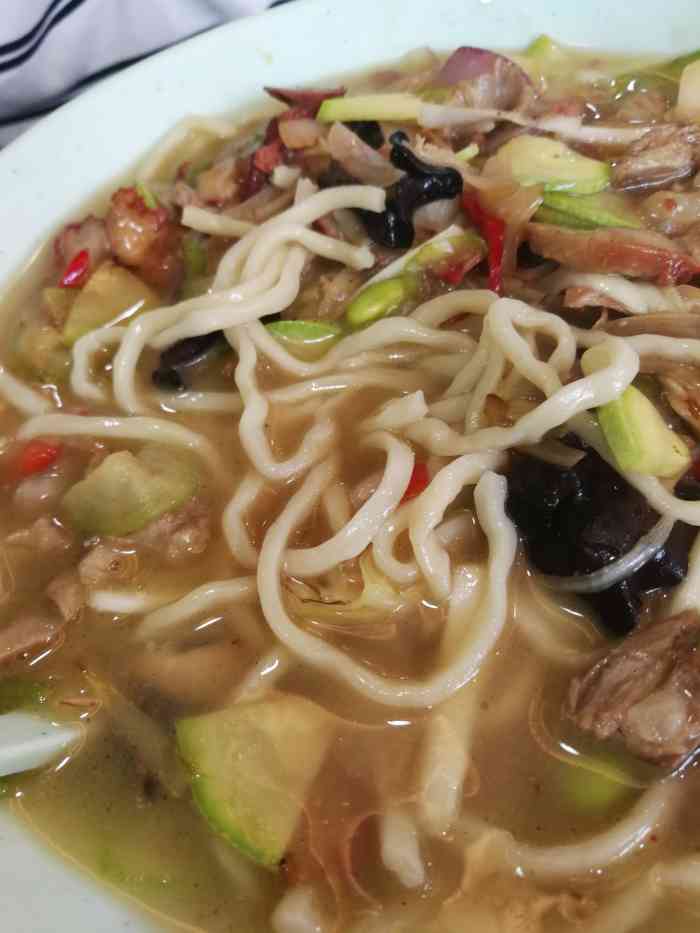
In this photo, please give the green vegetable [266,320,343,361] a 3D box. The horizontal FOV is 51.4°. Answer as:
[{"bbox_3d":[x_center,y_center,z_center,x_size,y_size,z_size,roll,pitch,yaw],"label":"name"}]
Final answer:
[{"bbox_3d":[-0.011,-0.031,0.180,0.017,0.006,0.010,7,60,8],"label":"green vegetable"}]

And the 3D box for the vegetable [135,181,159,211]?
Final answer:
[{"bbox_3d":[-0.050,-0.067,0.179,0.003,0.004,0.008,-34,56,-14],"label":"vegetable"}]

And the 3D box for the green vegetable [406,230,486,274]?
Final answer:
[{"bbox_3d":[0.020,-0.044,0.151,0.016,0.005,0.006,-31,55,-12],"label":"green vegetable"}]

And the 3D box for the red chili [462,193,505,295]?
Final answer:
[{"bbox_3d":[0.028,-0.046,0.151,0.005,0.007,0.023,-16,53,-1],"label":"red chili"}]

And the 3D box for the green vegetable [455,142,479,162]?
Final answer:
[{"bbox_3d":[0.032,-0.087,0.202,0.007,0.003,0.003,-39,64,-17],"label":"green vegetable"}]

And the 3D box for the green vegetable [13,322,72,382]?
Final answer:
[{"bbox_3d":[-0.078,-0.029,0.185,0.011,0.010,0.012,1,59,5],"label":"green vegetable"}]

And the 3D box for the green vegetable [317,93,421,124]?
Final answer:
[{"bbox_3d":[0.005,-0.094,0.191,0.026,0.004,0.006,5,56,14],"label":"green vegetable"}]

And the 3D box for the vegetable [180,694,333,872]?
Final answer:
[{"bbox_3d":[-0.019,0.058,0.133,0.030,0.008,0.028,-4,59,2],"label":"vegetable"}]

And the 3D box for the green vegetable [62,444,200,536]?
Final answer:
[{"bbox_3d":[-0.049,0.005,0.162,0.026,0.009,0.016,-18,60,-7],"label":"green vegetable"}]

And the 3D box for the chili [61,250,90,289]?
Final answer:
[{"bbox_3d":[-0.066,-0.048,0.175,0.004,0.004,0.011,14,58,19],"label":"chili"}]

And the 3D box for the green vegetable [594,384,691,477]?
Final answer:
[{"bbox_3d":[0.060,-0.010,0.153,0.012,0.010,0.021,-17,60,-6],"label":"green vegetable"}]

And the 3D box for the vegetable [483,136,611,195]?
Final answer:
[{"bbox_3d":[0.053,-0.082,0.199,0.032,0.010,0.015,4,60,6],"label":"vegetable"}]

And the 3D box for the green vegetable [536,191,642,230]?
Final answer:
[{"bbox_3d":[0.063,-0.068,0.193,0.025,0.006,0.008,25,64,18],"label":"green vegetable"}]

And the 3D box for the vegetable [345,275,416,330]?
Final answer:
[{"bbox_3d":[0.006,-0.033,0.146,0.015,0.006,0.007,-38,57,-16],"label":"vegetable"}]

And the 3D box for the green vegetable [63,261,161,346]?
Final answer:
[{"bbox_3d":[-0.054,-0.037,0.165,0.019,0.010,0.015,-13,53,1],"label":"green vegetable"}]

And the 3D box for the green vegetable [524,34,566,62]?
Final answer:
[{"bbox_3d":[0.055,-0.117,0.204,0.010,0.005,0.007,1,55,12],"label":"green vegetable"}]

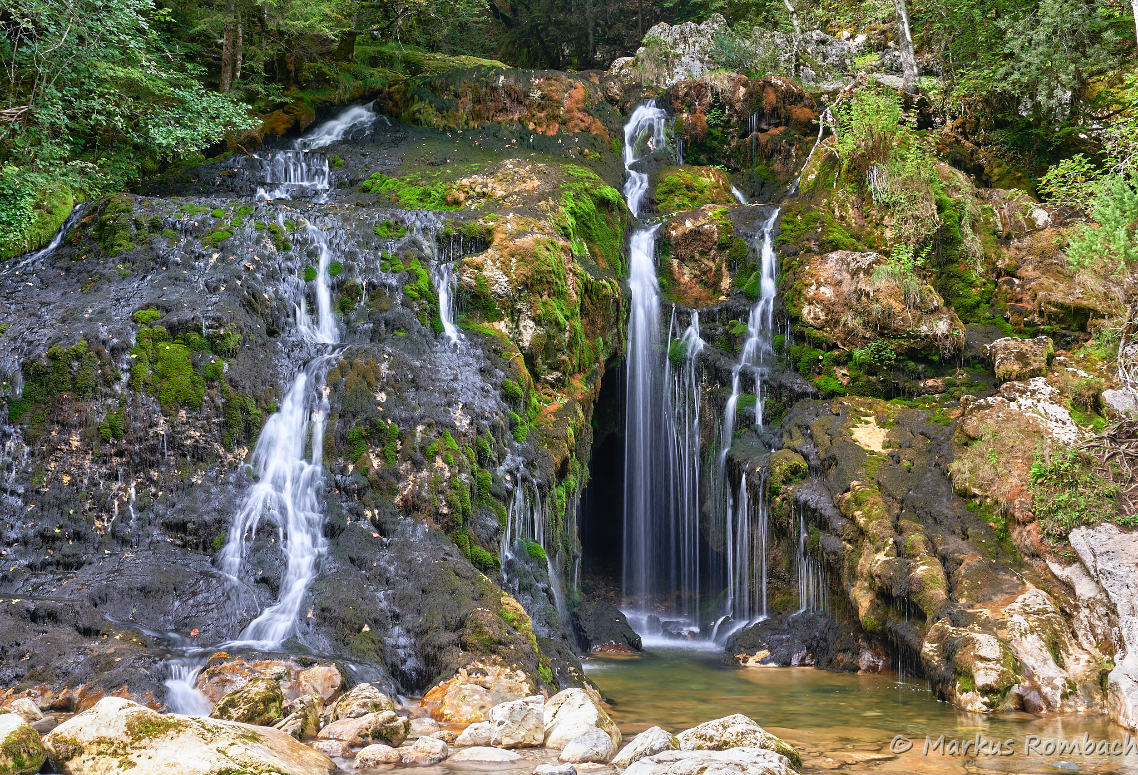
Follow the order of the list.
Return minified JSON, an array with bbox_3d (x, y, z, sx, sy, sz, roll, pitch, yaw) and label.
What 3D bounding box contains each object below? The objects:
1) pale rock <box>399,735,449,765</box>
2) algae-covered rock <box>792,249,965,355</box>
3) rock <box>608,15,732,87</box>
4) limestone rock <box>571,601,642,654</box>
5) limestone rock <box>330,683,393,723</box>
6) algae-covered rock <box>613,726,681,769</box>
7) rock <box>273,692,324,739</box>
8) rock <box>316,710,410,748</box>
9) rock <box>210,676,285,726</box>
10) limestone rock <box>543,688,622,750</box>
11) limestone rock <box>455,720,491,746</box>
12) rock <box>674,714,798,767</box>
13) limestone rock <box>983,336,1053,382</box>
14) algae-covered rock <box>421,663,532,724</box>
[{"bbox_3d":[-0.966,2.416,8.400,0.339,0.197,0.280,1,-7,-6],"label":"pale rock"},{"bbox_3d":[3.830,-1.057,15.600,2.137,1.309,1.500,-2,-7,14],"label":"algae-covered rock"},{"bbox_3d":[1.673,-5.610,21.000,2.059,1.136,1.600,-1,-7,5],"label":"rock"},{"bbox_3d":[0.494,3.108,16.300,0.952,0.704,0.850,0,-7,2],"label":"limestone rock"},{"bbox_3d":[-1.418,2.192,8.662,0.468,0.309,0.375,0,-2,0],"label":"limestone rock"},{"bbox_3d":[0.527,2.433,8.500,0.447,0.298,0.380,0,-7,3],"label":"algae-covered rock"},{"bbox_3d":[-1.831,2.208,8.450,0.353,0.307,0.300,0,-2,0],"label":"rock"},{"bbox_3d":[-1.489,2.473,9.100,0.676,0.279,0.420,1,-7,-9],"label":"rock"},{"bbox_3d":[-2.236,2.186,8.748,0.517,0.355,0.388,0,-2,0],"label":"rock"},{"bbox_3d":[0.087,2.140,8.086,0.507,0.402,0.431,0,-2,0],"label":"limestone rock"},{"bbox_3d":[-0.615,2.242,8.161,0.247,0.166,0.198,0,-2,0],"label":"limestone rock"},{"bbox_3d":[1.031,2.168,7.670,0.774,0.338,0.542,0,-2,0],"label":"rock"},{"bbox_3d":[4.100,-0.249,11.500,0.630,0.426,0.504,0,-2,0],"label":"limestone rock"},{"bbox_3d":[-0.761,2.522,10.350,0.918,0.512,0.700,1,-7,-4],"label":"algae-covered rock"}]

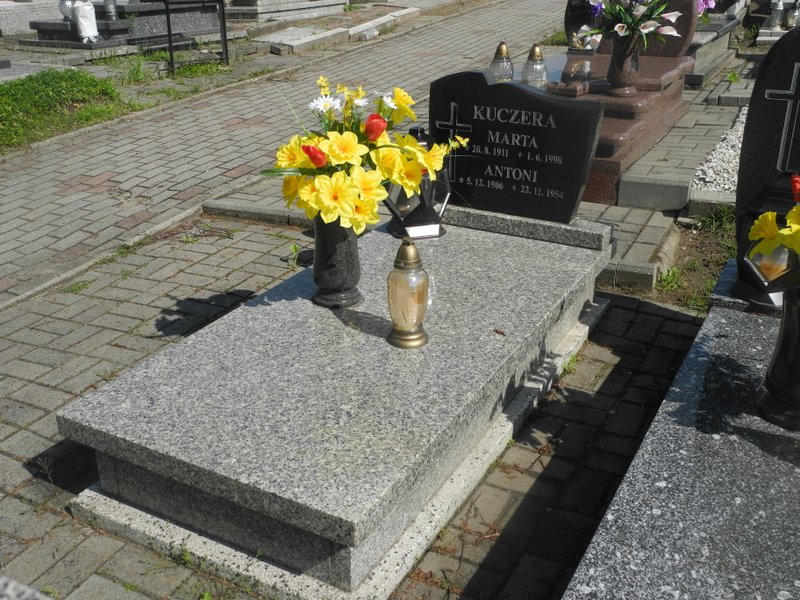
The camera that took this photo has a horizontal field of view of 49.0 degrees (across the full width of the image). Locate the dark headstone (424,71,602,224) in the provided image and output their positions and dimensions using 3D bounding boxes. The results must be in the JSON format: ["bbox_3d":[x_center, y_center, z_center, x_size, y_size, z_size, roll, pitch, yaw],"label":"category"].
[{"bbox_3d":[0.434,-0.609,3.435,0.683,0.540,0.082,13,27,25],"label":"dark headstone"}]

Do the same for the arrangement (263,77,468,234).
[{"bbox_3d":[-0.134,-0.414,2.605,0.630,0.465,0.480,13,27,25],"label":"arrangement"}]

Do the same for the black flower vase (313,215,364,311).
[{"bbox_3d":[-0.199,-0.145,2.799,0.160,0.315,0.160,1,24,0],"label":"black flower vase"}]

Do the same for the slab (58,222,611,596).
[{"bbox_3d":[-0.027,0.121,2.824,0.870,0.187,1.933,13,27,25],"label":"slab"}]

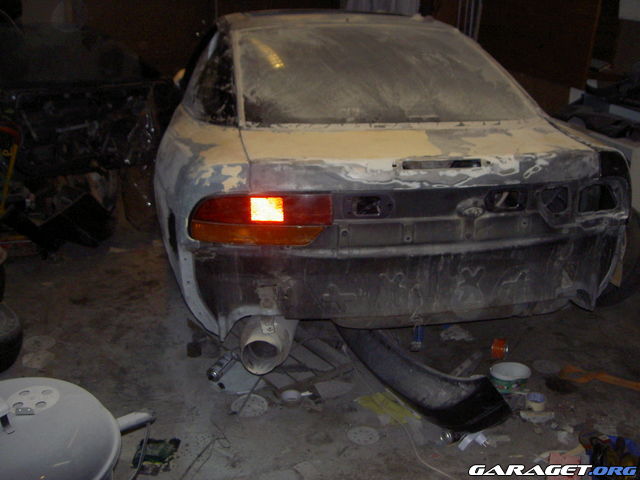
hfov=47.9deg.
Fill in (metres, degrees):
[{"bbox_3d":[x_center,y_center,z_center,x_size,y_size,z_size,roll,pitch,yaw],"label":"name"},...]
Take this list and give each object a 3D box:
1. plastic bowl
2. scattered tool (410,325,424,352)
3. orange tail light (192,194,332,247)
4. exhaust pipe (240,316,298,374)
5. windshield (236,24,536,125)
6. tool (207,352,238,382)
[{"bbox_3d":[0.749,0.548,2.867,0.165,0.065,0.165,1,21,0],"label":"plastic bowl"},{"bbox_3d":[0.436,0.428,3.181,0.050,0.045,0.240,5,22,9],"label":"scattered tool"},{"bbox_3d":[-0.195,-0.068,2.367,0.460,0.175,0.130,0,21,-4],"label":"orange tail light"},{"bbox_3d":[-0.177,0.342,2.589,0.180,0.180,0.340,3,21,4],"label":"exhaust pipe"},{"bbox_3d":[0.227,-0.728,3.100,1.170,0.070,0.830,-3,40,-11],"label":"windshield"},{"bbox_3d":[-0.384,0.512,2.909,0.060,0.055,0.220,8,23,18],"label":"tool"}]

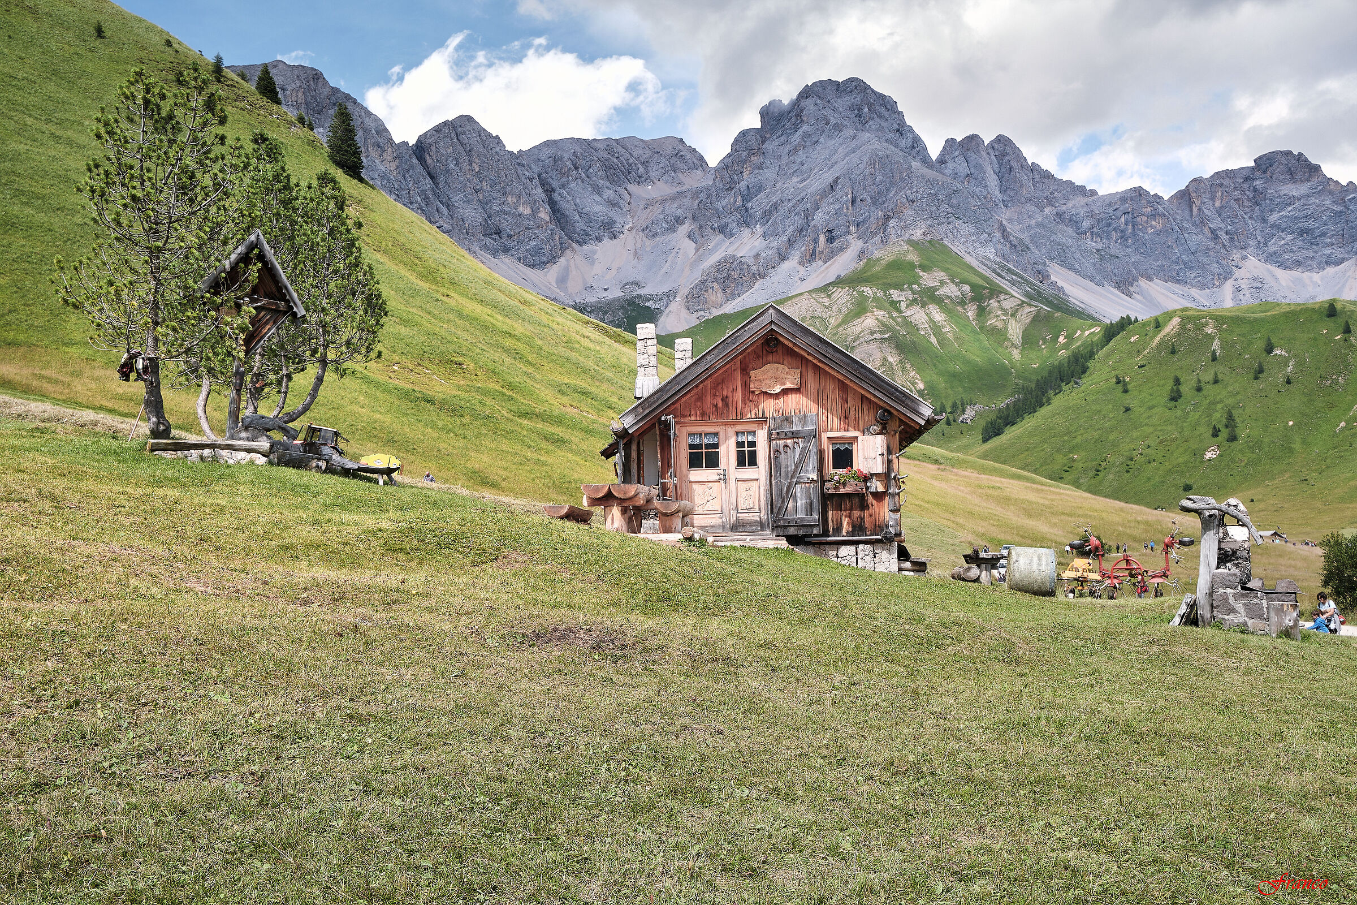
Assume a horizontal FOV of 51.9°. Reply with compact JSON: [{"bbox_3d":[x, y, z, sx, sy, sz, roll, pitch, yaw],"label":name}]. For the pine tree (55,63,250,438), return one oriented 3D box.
[{"bbox_3d":[-8.475,-3.260,22.500,3.000,5.950,2.900,0,-2,0],"label":"pine tree"}]

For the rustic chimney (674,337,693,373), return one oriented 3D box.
[{"bbox_3d":[0.093,-1.532,27.376,0.390,1.400,0.420,0,-2,6],"label":"rustic chimney"}]

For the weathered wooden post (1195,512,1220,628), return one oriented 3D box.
[{"bbox_3d":[7.730,1.707,20.400,0.300,1.680,0.300,0,-2,0],"label":"weathered wooden post"}]

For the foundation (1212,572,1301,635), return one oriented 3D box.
[{"bbox_3d":[8.594,2.230,20.800,1.180,0.950,0.900,0,-2,0],"label":"foundation"}]

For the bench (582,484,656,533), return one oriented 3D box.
[{"bbox_3d":[-0.901,0.860,21.198,0.830,0.710,2.100,0,-2,6],"label":"bench"}]

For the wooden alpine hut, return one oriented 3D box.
[{"bbox_3d":[1.667,-0.130,25.791,5.700,4.400,6.300,0,-2,6],"label":"wooden alpine hut"}]

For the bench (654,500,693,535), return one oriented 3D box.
[{"bbox_3d":[-0.070,0.987,21.256,0.350,0.470,2.000,0,-2,6],"label":"bench"}]

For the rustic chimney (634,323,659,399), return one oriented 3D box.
[{"bbox_3d":[-0.560,-1.491,24.973,0.430,1.600,0.450,0,-2,6],"label":"rustic chimney"}]

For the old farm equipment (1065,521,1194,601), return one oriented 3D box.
[{"bbox_3d":[10.636,2.585,33.000,2.800,1.850,1.800,0,-2,12],"label":"old farm equipment"}]

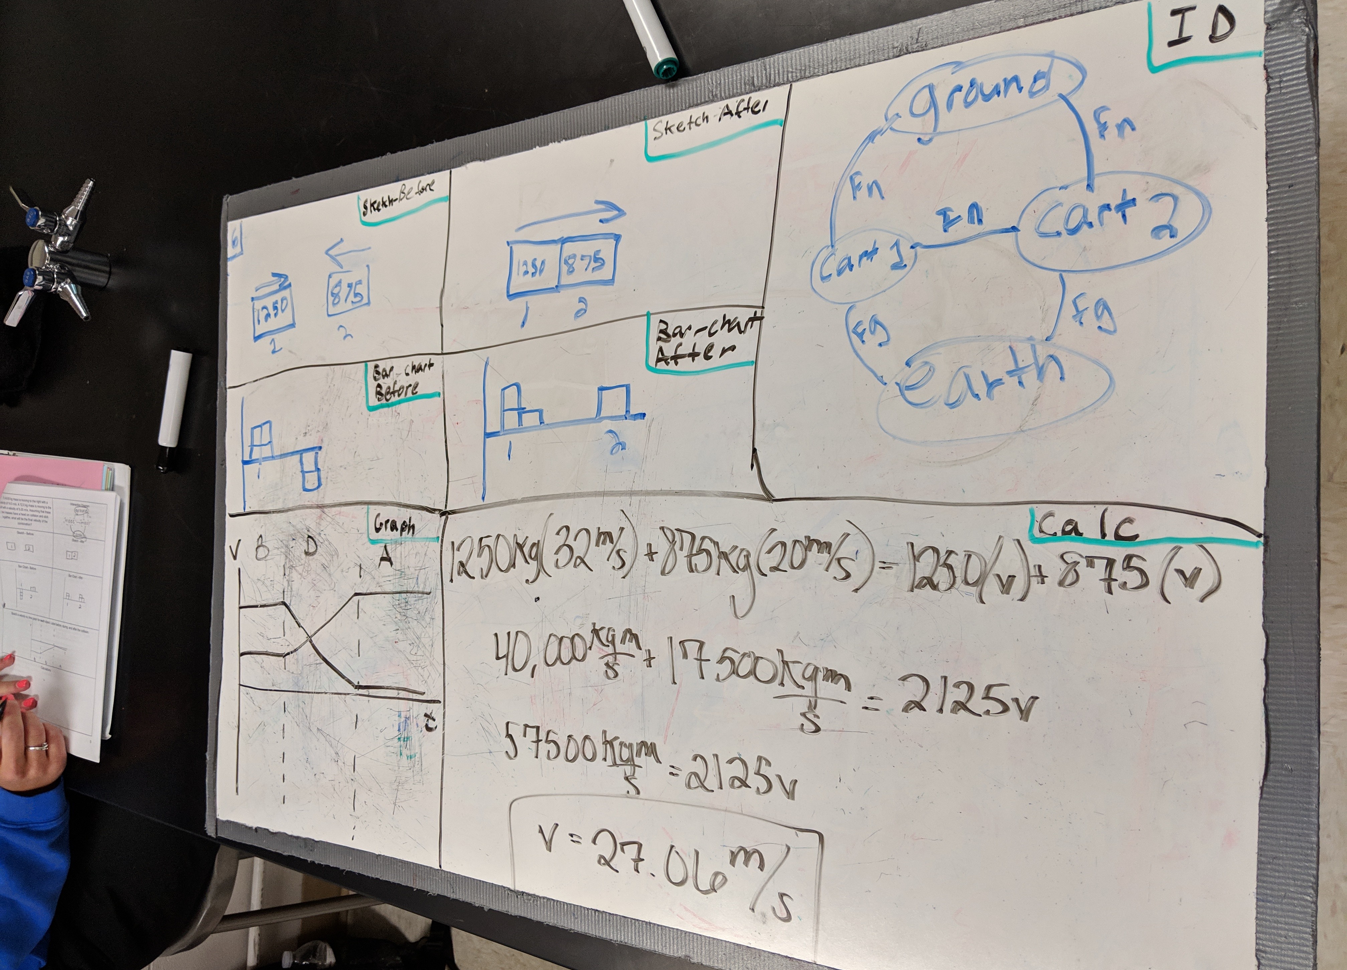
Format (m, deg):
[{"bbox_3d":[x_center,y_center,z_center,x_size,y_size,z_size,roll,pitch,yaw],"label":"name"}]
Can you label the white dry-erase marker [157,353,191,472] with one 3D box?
[{"bbox_3d":[-0.497,-0.074,1.045,0.018,0.018,0.122,13,95,32],"label":"white dry-erase marker"}]

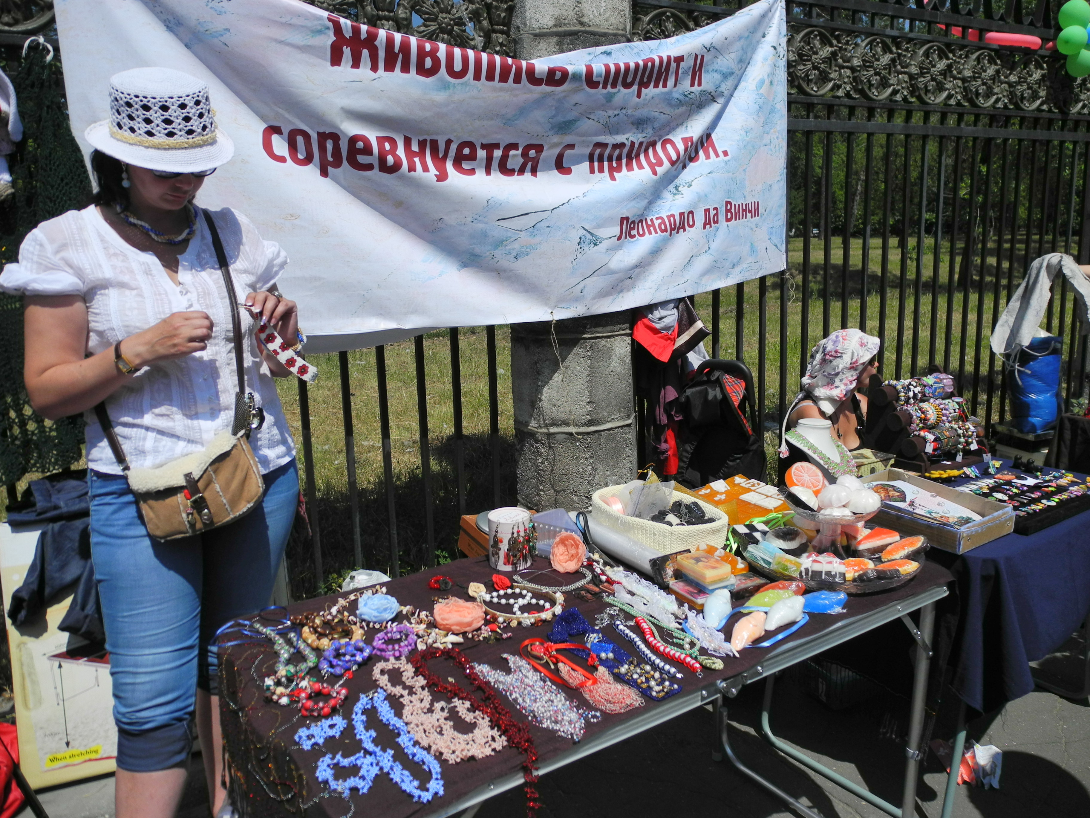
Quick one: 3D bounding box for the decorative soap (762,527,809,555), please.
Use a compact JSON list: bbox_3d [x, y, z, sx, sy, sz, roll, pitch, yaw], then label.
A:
[{"bbox_3d":[0.483,0.266,1.771,0.080,0.042,0.080,-2,11,0],"label":"decorative soap"}]

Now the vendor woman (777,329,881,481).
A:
[{"bbox_3d":[1.051,0.223,3.091,0.460,1.030,0.580,-11,14,-41],"label":"vendor woman"}]

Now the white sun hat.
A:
[{"bbox_3d":[-0.704,-0.529,1.610,0.280,0.130,0.285,-10,43,-36],"label":"white sun hat"}]

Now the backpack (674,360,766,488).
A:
[{"bbox_3d":[0.625,0.078,3.150,0.310,0.500,0.240,-7,12,-27],"label":"backpack"}]

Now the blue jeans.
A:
[{"bbox_3d":[-0.723,0.390,1.800,0.390,0.610,0.330,-10,13,-37],"label":"blue jeans"}]

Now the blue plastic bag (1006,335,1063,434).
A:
[{"bbox_3d":[2.192,-0.111,3.950,0.240,0.440,0.220,-8,12,-28],"label":"blue plastic bag"}]

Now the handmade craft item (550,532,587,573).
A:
[{"bbox_3d":[0.047,0.290,1.785,0.074,0.085,0.050,-1,11,5],"label":"handmade craft item"}]

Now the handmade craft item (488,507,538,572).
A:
[{"bbox_3d":[-0.068,0.266,1.802,0.095,0.104,0.095,-2,11,0],"label":"handmade craft item"}]

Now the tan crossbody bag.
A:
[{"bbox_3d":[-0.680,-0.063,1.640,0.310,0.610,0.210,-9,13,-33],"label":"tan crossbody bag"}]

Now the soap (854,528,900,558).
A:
[{"bbox_3d":[0.659,0.268,1.749,0.105,0.042,0.058,-11,14,-39],"label":"soap"}]

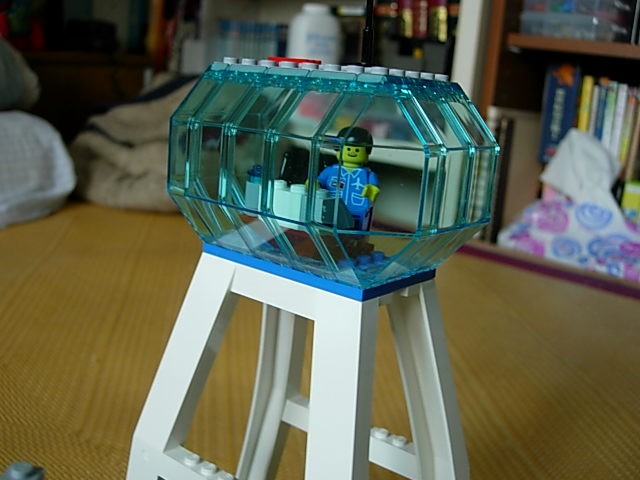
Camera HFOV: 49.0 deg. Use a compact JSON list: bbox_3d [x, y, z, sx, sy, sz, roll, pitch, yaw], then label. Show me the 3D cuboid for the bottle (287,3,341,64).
[{"bbox_3d":[-0.012,-0.275,1.078,0.079,0.165,0.072,2,13,-11],"label":"bottle"}]

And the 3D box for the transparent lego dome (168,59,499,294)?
[{"bbox_3d":[-0.003,-0.023,0.214,0.096,0.059,0.058,14,15,37],"label":"transparent lego dome"}]

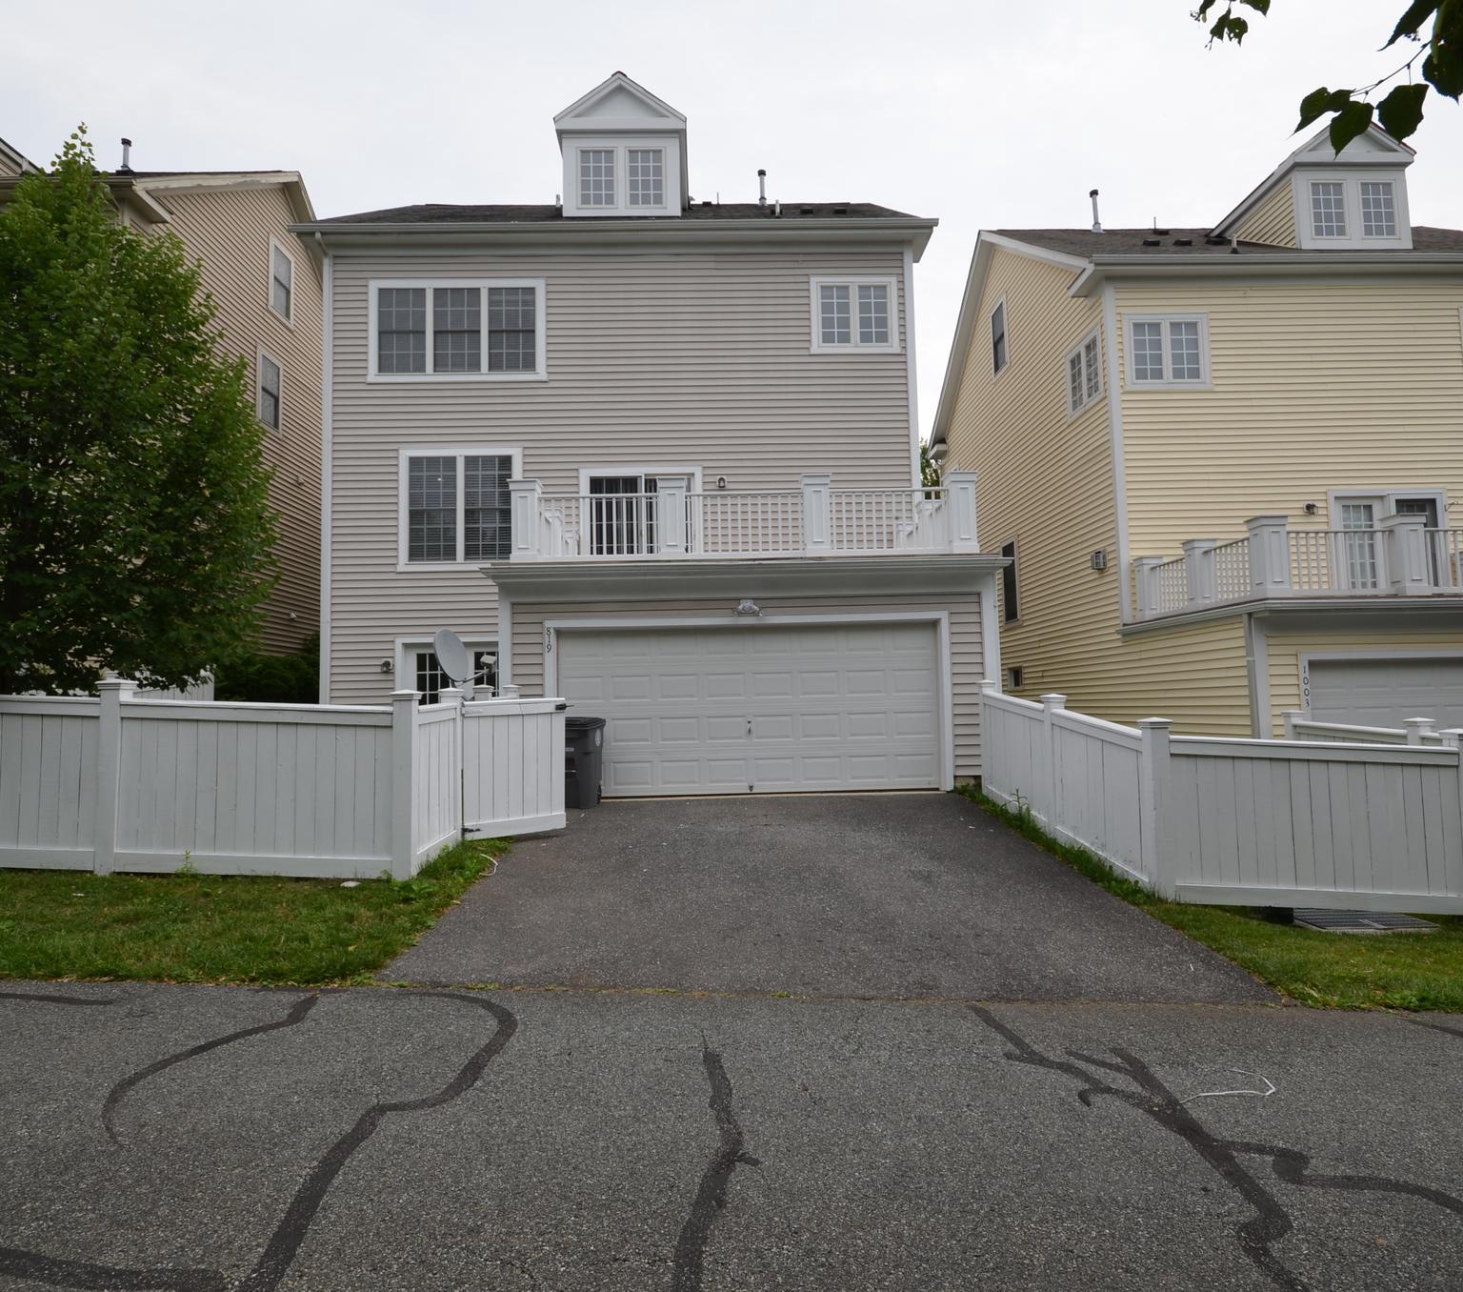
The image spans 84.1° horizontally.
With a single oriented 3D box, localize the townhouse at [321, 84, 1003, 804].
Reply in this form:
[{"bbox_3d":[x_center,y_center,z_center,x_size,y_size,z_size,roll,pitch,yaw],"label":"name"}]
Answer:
[{"bbox_3d":[-1.922,-4.016,16.771,10.760,12.730,13.160,-1,-4,-2],"label":"townhouse"}]

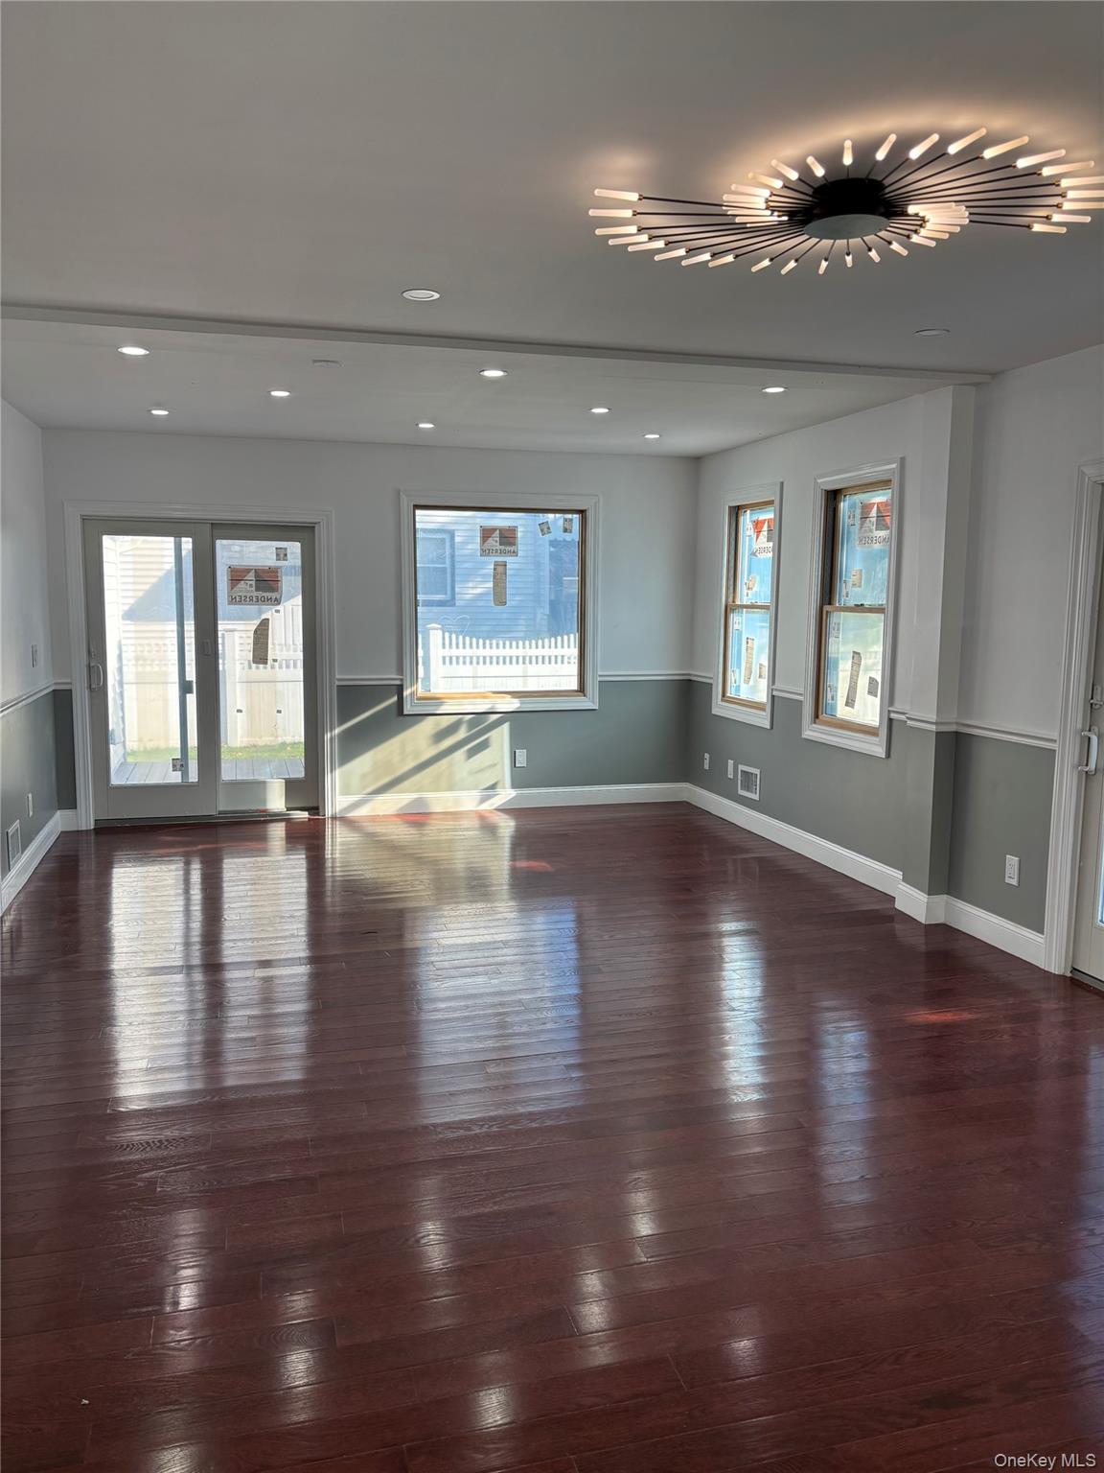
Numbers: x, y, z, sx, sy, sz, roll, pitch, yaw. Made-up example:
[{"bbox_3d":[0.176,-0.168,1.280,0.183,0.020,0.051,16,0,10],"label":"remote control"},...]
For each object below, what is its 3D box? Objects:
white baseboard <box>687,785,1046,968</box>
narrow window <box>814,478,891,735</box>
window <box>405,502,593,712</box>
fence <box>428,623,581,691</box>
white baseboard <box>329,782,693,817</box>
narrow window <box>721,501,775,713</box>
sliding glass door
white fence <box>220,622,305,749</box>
[{"bbox_3d":[1.462,0.644,6.319,0.142,0.142,3.770,-1,7,-15],"label":"white baseboard"},{"bbox_3d":[1.645,-0.678,5.918,0.119,1.334,0.685,-1,7,-15],"label":"narrow window"},{"bbox_3d":[-0.346,-0.892,7.632,1.311,1.423,0.119,-1,7,-15],"label":"window"},{"bbox_3d":[-0.533,-0.605,12.395,1.860,1.289,0.120,-1,7,-15],"label":"fence"},{"bbox_3d":[-0.218,0.440,7.798,2.533,0.142,0.030,-1,7,-15],"label":"white baseboard"},{"bbox_3d":[1.300,-0.841,7.146,0.119,1.341,0.708,-1,7,-15],"label":"narrow window"},{"bbox_3d":[-2.236,-0.414,7.171,1.453,1.949,0.134,-1,7,-15],"label":"sliding glass door"},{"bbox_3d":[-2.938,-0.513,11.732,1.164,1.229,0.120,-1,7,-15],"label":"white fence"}]

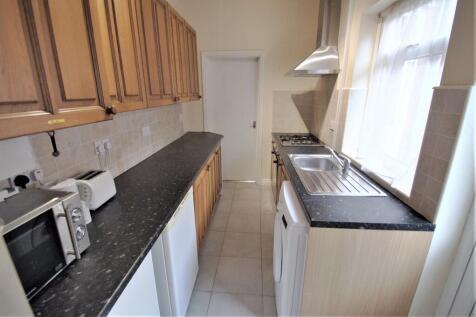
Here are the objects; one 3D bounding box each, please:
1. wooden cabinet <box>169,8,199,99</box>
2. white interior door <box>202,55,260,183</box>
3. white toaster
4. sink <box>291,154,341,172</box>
[{"bbox_3d":[-0.748,-1.133,2.511,0.320,0.905,0.985,1,17,4],"label":"wooden cabinet"},{"bbox_3d":[-0.093,-0.564,3.561,0.805,2.030,0.055,1,17,4],"label":"white interior door"},{"bbox_3d":[-0.881,0.186,1.287,0.157,0.173,0.233,1,17,4],"label":"white toaster"},{"bbox_3d":[0.751,0.110,2.060,0.440,0.165,0.530,1,17,4],"label":"sink"}]

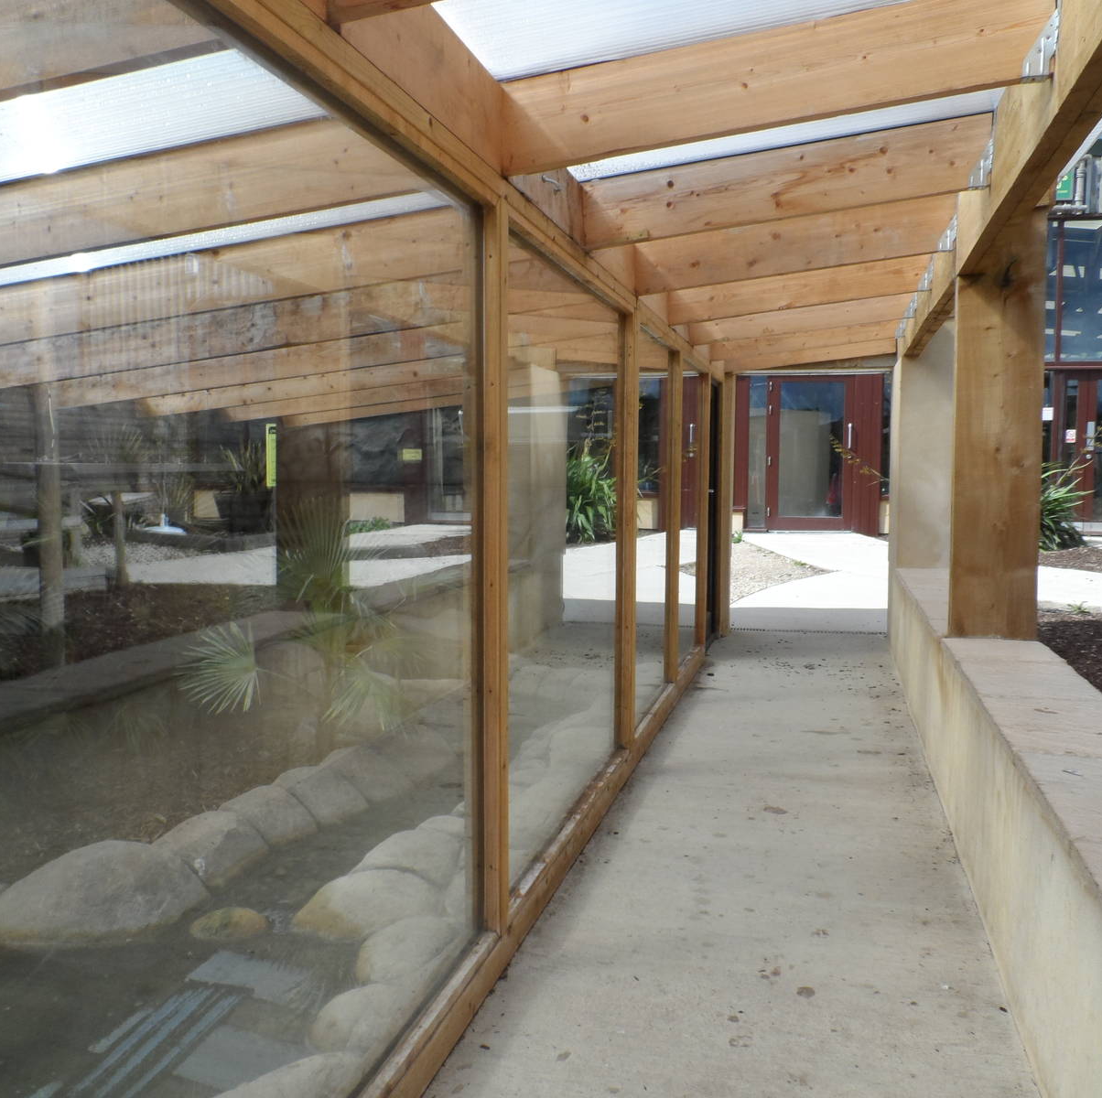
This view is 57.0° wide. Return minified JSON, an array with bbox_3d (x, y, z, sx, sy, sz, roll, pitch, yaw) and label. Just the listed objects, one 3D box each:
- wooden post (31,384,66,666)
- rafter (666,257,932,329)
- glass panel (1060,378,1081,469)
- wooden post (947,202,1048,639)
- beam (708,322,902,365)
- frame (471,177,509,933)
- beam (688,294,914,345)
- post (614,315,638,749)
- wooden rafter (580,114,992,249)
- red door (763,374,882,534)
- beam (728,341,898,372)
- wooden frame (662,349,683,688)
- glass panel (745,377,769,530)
[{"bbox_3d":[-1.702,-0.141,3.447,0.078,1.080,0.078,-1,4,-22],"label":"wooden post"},{"bbox_3d":[1.165,-1.300,4.925,1.277,0.222,0.049,-7,2,16],"label":"rafter"},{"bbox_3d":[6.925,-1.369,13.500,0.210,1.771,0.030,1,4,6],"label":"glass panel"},{"bbox_3d":[1.878,-0.512,4.272,0.328,1.750,0.164,1,5,15],"label":"wooden post"},{"bbox_3d":[1.636,-1.437,6.641,1.277,0.222,0.049,-7,2,16],"label":"beam"},{"bbox_3d":[-0.160,0.069,2.752,0.085,1.960,0.085,1,5,15],"label":"frame"},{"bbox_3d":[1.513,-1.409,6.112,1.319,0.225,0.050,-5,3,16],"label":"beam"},{"bbox_3d":[0.332,-0.057,4.516,0.084,1.925,0.089,1,5,15],"label":"post"},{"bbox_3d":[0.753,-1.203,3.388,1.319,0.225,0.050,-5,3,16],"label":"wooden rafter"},{"bbox_3d":[3.586,-1.246,13.400,1.570,2.084,0.090,0,4,3],"label":"red door"},{"bbox_3d":[2.016,-1.546,7.915,1.319,0.225,0.050,-5,3,16],"label":"beam"},{"bbox_3d":[0.679,-0.173,5.640,0.082,1.825,0.070,1,4,15],"label":"wooden frame"},{"bbox_3d":[2.786,-1.297,13.700,0.274,2.014,0.030,1,4,6],"label":"glass panel"}]

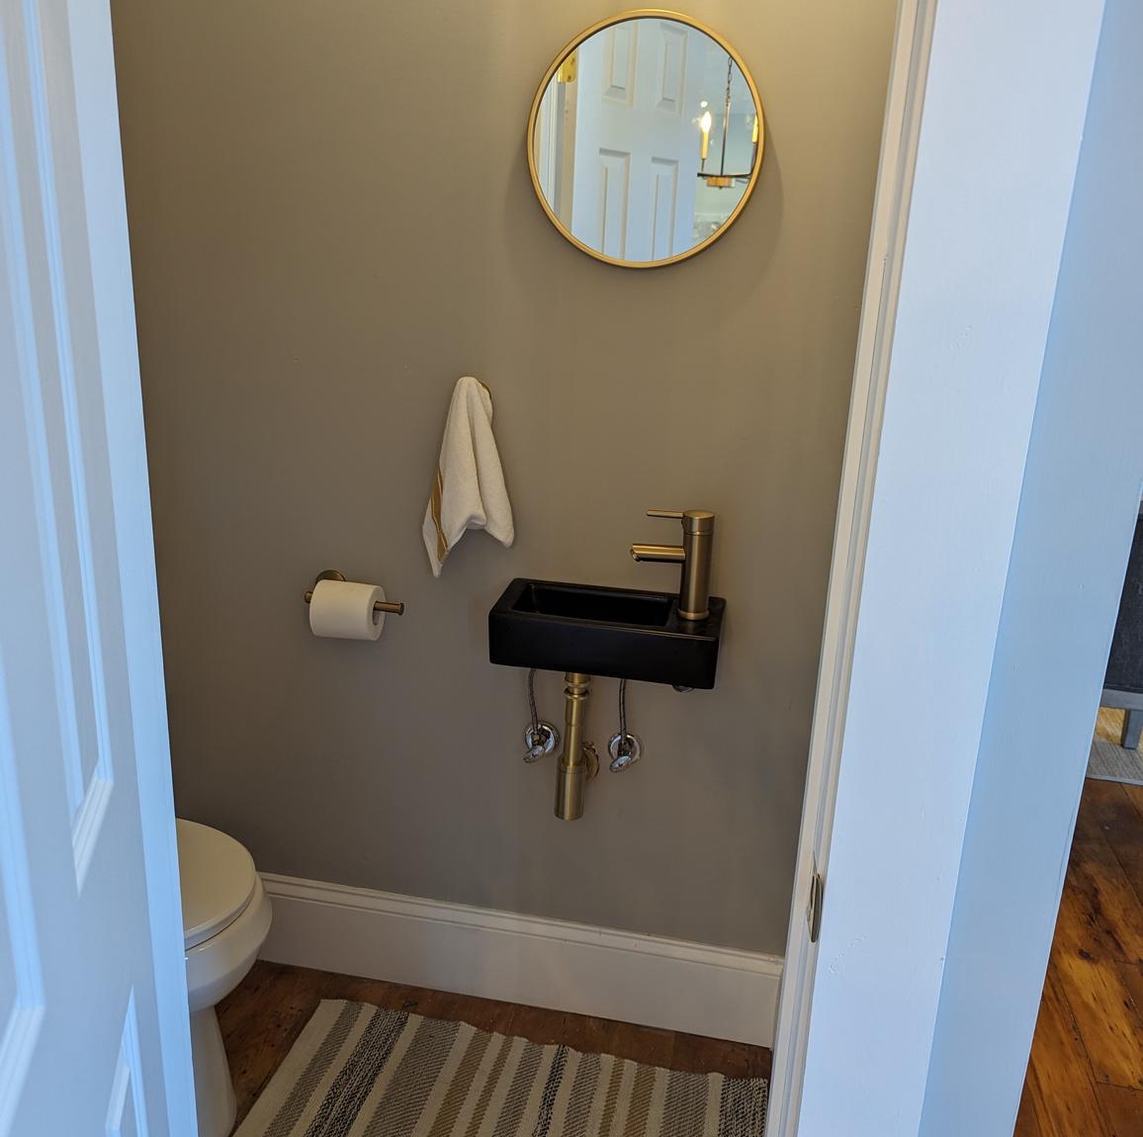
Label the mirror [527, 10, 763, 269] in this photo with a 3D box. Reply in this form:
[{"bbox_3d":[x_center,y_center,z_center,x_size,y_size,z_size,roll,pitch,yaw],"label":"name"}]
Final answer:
[{"bbox_3d":[0.113,-0.656,1.631,0.368,0.368,0.029,5,17,11],"label":"mirror"}]

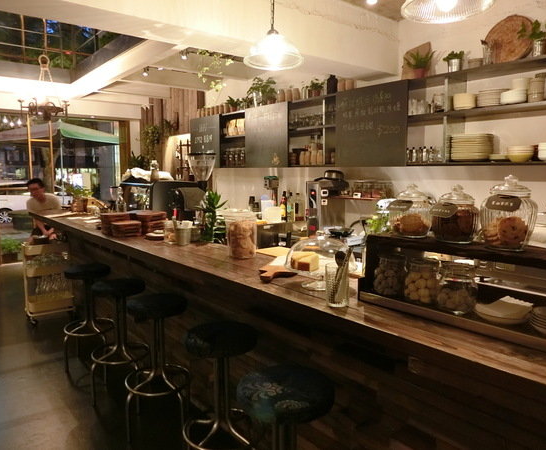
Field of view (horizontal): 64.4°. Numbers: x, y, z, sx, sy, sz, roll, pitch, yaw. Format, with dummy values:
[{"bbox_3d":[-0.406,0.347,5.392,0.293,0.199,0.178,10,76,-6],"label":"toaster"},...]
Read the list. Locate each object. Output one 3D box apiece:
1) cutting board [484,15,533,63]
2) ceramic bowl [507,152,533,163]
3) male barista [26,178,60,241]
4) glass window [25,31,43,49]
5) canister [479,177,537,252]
[{"bbox_3d":[1.421,-1.111,2.603,0.035,0.305,0.280,10,-1,-40],"label":"cutting board"},{"bbox_3d":[1.487,-0.406,2.603,0.138,0.060,0.138,-6,9,-39],"label":"ceramic bowl"},{"bbox_3d":[-2.860,0.112,5.443,0.500,1.340,0.500,-2,7,-18],"label":"male barista"},{"bbox_3d":[-3.754,-2.921,6.853,0.275,0.250,0.040,-6,9,-39],"label":"glass window"},{"bbox_3d":[0.720,-0.041,1.319,0.153,0.221,0.153,-6,9,-39],"label":"canister"}]

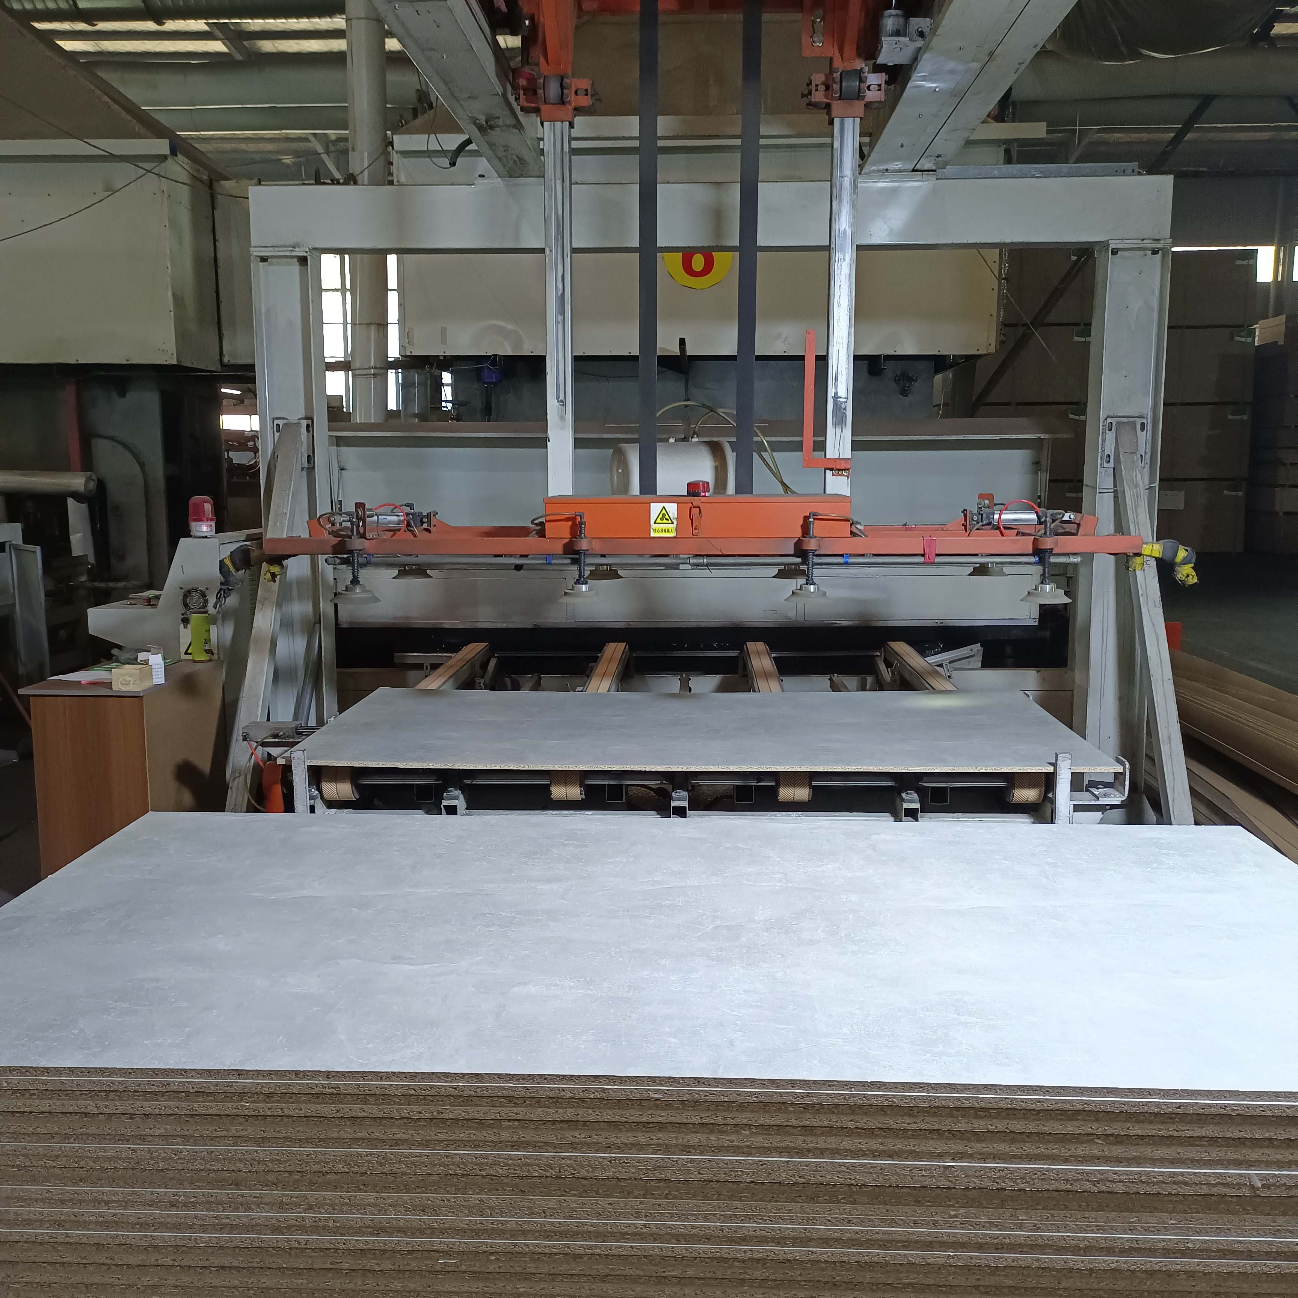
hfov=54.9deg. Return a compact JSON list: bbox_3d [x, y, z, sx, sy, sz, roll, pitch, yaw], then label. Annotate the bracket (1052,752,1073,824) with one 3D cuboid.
[{"bbox_3d":[1.179,0.413,3.578,0.050,0.233,0.050,0,9,3],"label":"bracket"}]

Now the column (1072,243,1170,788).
[{"bbox_3d":[1.989,-0.478,5.295,0.248,2.360,0.180,0,9,3],"label":"column"}]

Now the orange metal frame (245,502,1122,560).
[{"bbox_3d":[0.154,-0.393,3.963,2.535,0.145,0.720,0,9,3],"label":"orange metal frame"}]

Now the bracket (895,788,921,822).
[{"bbox_3d":[0.750,0.443,3.617,0.051,0.093,0.120,0,9,3],"label":"bracket"}]

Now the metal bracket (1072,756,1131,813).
[{"bbox_3d":[1.300,0.388,3.634,0.152,0.145,0.120,0,9,3],"label":"metal bracket"}]

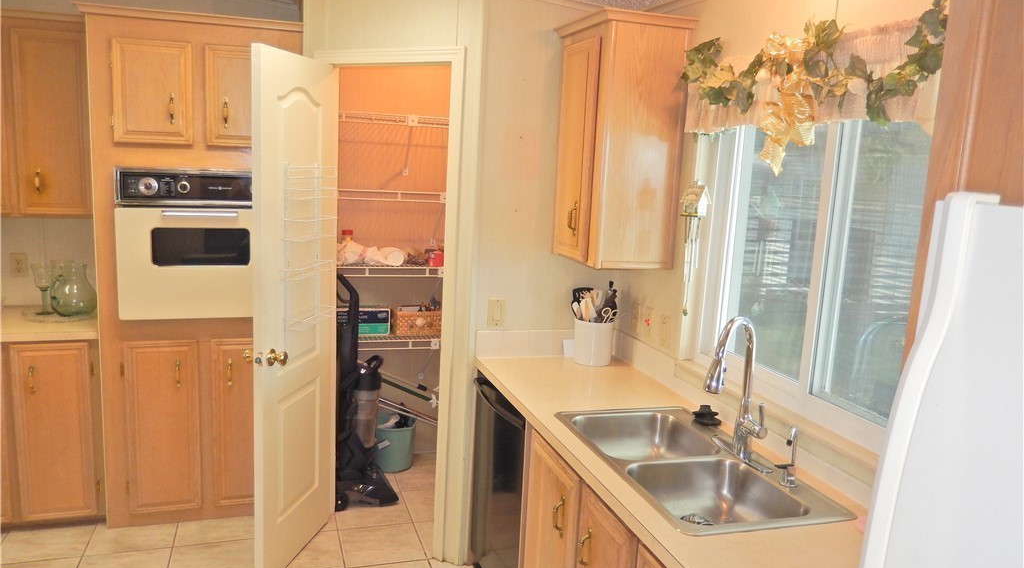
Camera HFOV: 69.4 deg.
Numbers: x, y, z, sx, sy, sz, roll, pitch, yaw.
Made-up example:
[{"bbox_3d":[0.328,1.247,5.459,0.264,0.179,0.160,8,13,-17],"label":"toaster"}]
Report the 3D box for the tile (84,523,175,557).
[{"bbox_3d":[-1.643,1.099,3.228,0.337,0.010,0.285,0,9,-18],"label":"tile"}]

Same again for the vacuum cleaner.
[{"bbox_3d":[-0.781,0.491,3.658,0.400,1.140,0.330,-1,10,-24],"label":"vacuum cleaner"}]

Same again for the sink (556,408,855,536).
[{"bbox_3d":[0.468,0.559,2.037,0.472,0.180,0.833,0,9,-17],"label":"sink"}]

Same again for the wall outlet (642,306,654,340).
[{"bbox_3d":[0.525,0.154,2.812,0.010,0.116,0.071,0,9,-18],"label":"wall outlet"}]

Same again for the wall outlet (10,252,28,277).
[{"bbox_3d":[-2.400,-0.088,3.606,0.073,0.116,0.008,0,9,-17],"label":"wall outlet"}]

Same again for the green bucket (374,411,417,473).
[{"bbox_3d":[-0.693,0.900,4.197,0.265,0.250,0.265,0,9,-17],"label":"green bucket"}]

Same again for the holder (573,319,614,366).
[{"bbox_3d":[0.328,0.227,2.959,0.150,0.175,0.150,3,9,0],"label":"holder"}]

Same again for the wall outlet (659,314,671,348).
[{"bbox_3d":[0.562,0.176,2.700,0.010,0.116,0.071,0,9,-18],"label":"wall outlet"}]

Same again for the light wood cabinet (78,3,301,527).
[{"bbox_3d":[-1.468,-0.059,3.560,0.866,2.256,0.645,0,9,-17],"label":"light wood cabinet"}]

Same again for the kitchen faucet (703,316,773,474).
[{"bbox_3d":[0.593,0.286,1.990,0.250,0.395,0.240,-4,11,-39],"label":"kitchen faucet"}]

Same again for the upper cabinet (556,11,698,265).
[{"bbox_3d":[0.382,-0.515,2.772,0.333,0.866,0.493,0,9,-17],"label":"upper cabinet"}]

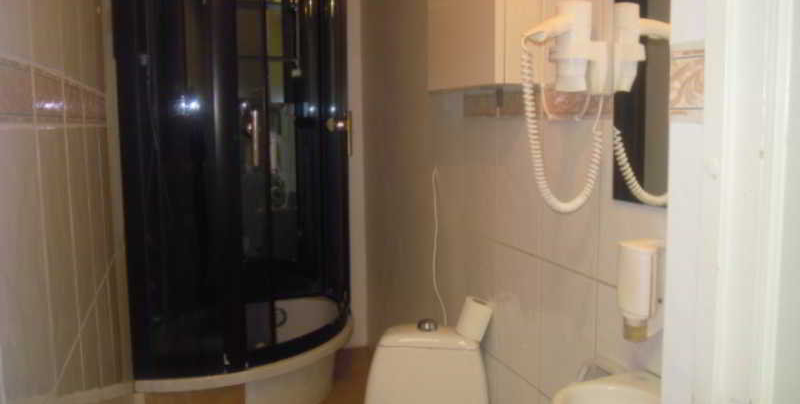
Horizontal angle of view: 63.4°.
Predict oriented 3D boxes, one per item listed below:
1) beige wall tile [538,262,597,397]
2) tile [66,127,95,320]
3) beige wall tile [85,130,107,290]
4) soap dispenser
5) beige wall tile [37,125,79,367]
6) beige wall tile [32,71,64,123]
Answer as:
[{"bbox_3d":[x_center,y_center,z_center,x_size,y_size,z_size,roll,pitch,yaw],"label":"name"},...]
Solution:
[{"bbox_3d":[0.345,0.282,1.339,0.010,0.300,0.200,-3,8,-19],"label":"beige wall tile"},{"bbox_3d":[-0.505,0.029,1.020,0.010,0.300,0.200,-3,8,-19],"label":"tile"},{"bbox_3d":[-0.570,0.005,1.208,0.010,0.300,0.200,-3,8,-19],"label":"beige wall tile"},{"bbox_3d":[0.394,0.147,1.046,0.070,0.159,0.065,-3,8,-19],"label":"soap dispenser"},{"bbox_3d":[-0.441,0.052,0.832,0.010,0.300,0.200,-3,8,-19],"label":"beige wall tile"},{"bbox_3d":[-0.443,-0.129,0.809,0.010,0.067,0.200,-3,8,-19],"label":"beige wall tile"}]

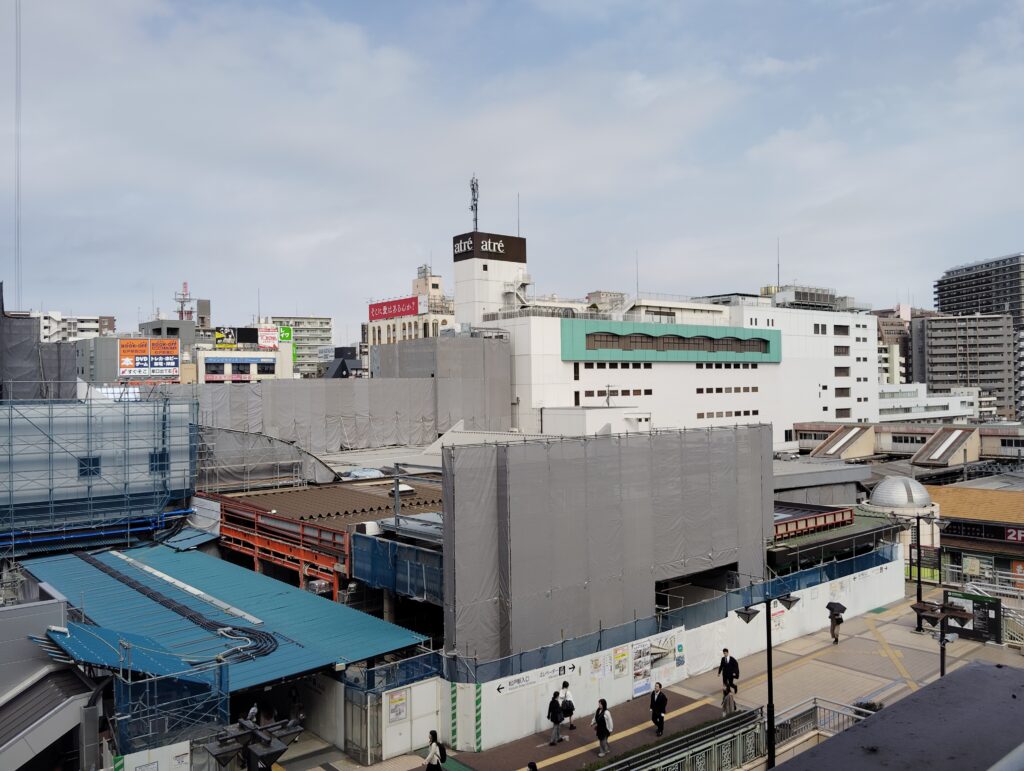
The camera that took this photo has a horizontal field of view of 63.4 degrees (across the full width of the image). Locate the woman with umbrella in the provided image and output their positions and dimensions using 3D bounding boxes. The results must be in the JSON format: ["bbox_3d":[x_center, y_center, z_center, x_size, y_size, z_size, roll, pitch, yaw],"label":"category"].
[{"bbox_3d":[13.805,10.095,35.313,0.820,1.780,0.820,-1,1,-44],"label":"woman with umbrella"}]

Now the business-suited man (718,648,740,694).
[{"bbox_3d":[7.742,10.244,29.565,0.600,1.720,0.550,-1,0,36],"label":"business-suited man"}]

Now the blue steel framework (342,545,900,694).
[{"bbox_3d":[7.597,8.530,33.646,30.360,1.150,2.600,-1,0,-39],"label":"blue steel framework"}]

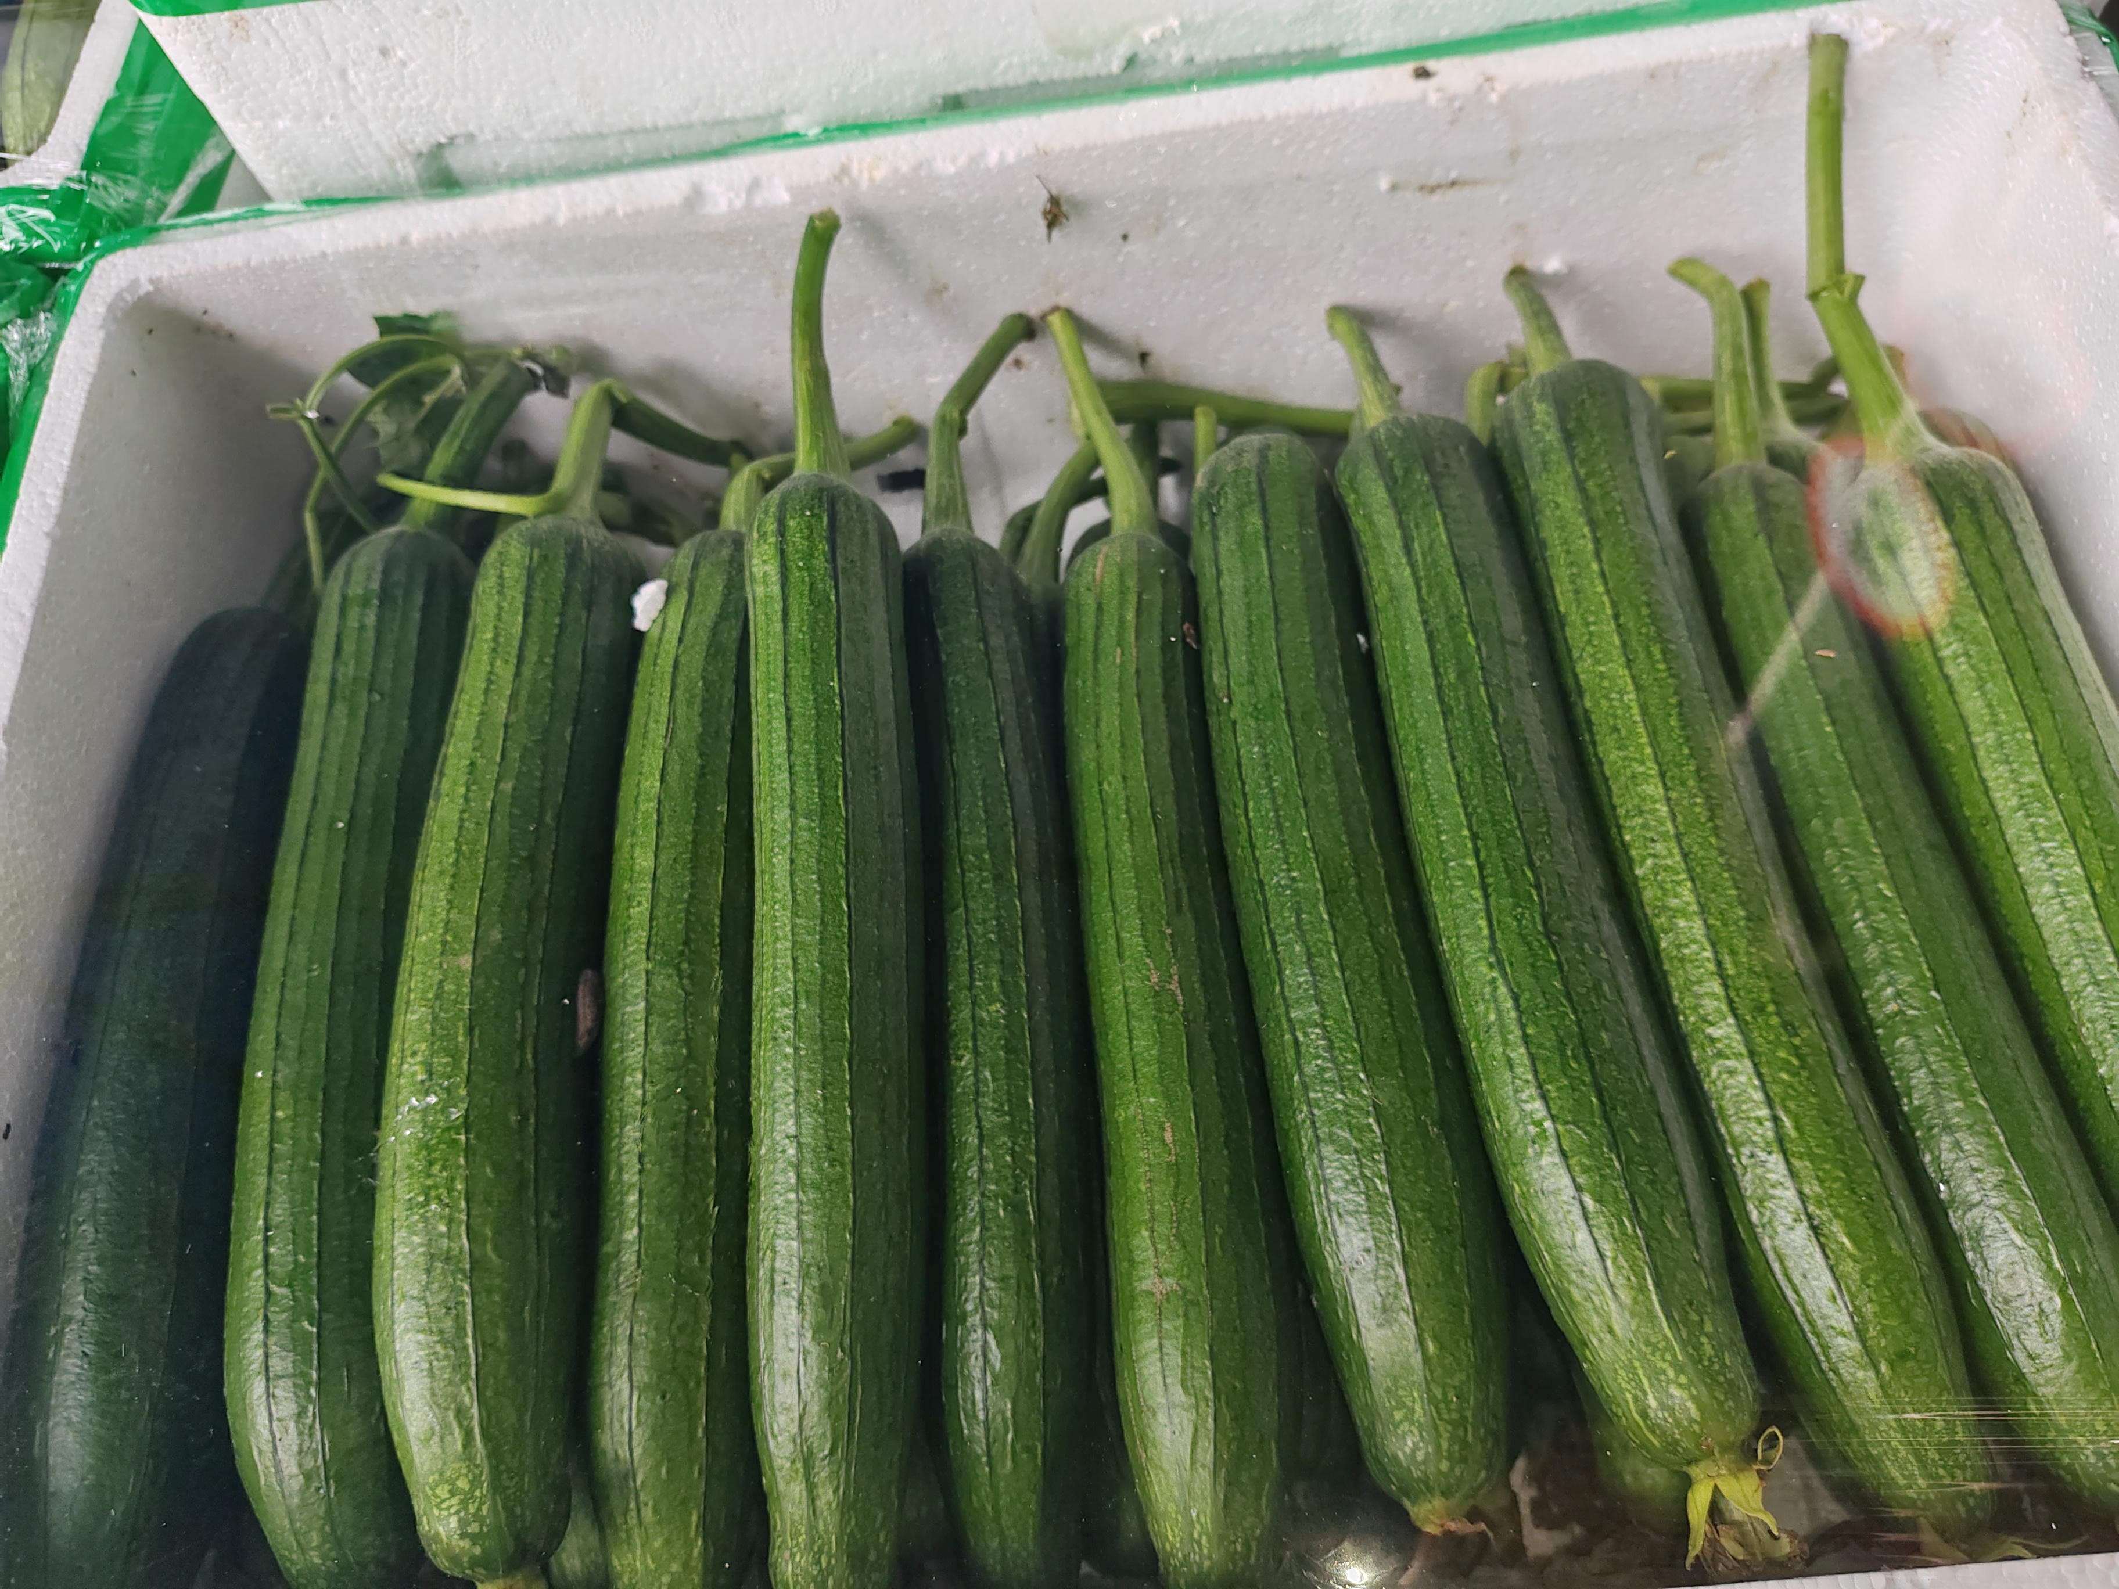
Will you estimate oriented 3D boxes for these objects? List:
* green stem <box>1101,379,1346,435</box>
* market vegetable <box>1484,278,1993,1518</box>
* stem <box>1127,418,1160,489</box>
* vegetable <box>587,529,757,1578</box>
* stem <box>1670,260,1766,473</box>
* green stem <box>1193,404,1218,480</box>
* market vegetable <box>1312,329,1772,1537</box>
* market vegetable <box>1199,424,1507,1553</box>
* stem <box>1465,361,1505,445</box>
[{"bbox_3d":[0.056,-0.132,0.566,0.091,0.014,0.014,10,66,19],"label":"green stem"},{"bbox_3d":[0.172,-0.006,0.453,0.051,0.049,0.385,-8,60,5],"label":"market vegetable"},{"bbox_3d":[0.029,-0.116,0.576,0.011,0.010,0.033,0,75,8],"label":"stem"},{"bbox_3d":[-0.106,0.052,0.480,0.046,0.047,0.333,-8,60,4],"label":"vegetable"},{"bbox_3d":[0.211,-0.138,0.531,0.024,0.018,0.072,-5,81,6],"label":"stem"},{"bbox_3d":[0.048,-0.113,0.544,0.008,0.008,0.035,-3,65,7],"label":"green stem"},{"bbox_3d":[0.124,0.003,0.456,0.054,0.050,0.377,-9,60,4],"label":"market vegetable"},{"bbox_3d":[0.074,0.024,0.454,0.048,0.048,0.325,-7,60,5],"label":"market vegetable"},{"bbox_3d":[0.141,-0.128,0.547,0.011,0.010,0.037,4,67,11],"label":"stem"}]

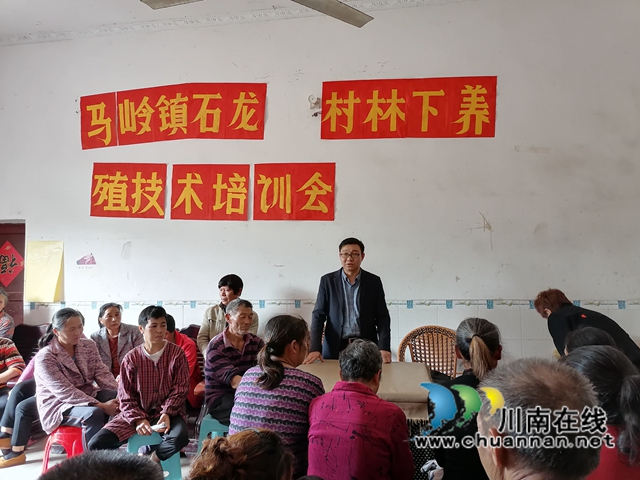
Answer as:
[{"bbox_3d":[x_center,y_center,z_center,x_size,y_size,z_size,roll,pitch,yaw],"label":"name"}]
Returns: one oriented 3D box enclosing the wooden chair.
[{"bbox_3d":[0.940,1.205,3.860,0.560,0.950,0.560,0,-4,-9],"label":"wooden chair"}]

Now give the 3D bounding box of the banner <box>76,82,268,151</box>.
[{"bbox_3d":[-1.455,-1.218,4.851,1.930,0.590,0.020,-1,-4,10],"label":"banner"}]

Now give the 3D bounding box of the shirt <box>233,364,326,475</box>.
[{"bbox_3d":[-0.193,0.861,2.380,0.430,0.510,0.310,-3,-4,30],"label":"shirt"}]

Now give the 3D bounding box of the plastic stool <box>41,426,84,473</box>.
[{"bbox_3d":[-1.529,1.399,3.060,0.350,0.460,0.350,3,-7,-27],"label":"plastic stool"}]

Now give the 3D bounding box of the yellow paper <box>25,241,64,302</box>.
[{"bbox_3d":[-2.738,0.318,4.966,0.420,0.600,0.030,-1,-4,10],"label":"yellow paper"}]

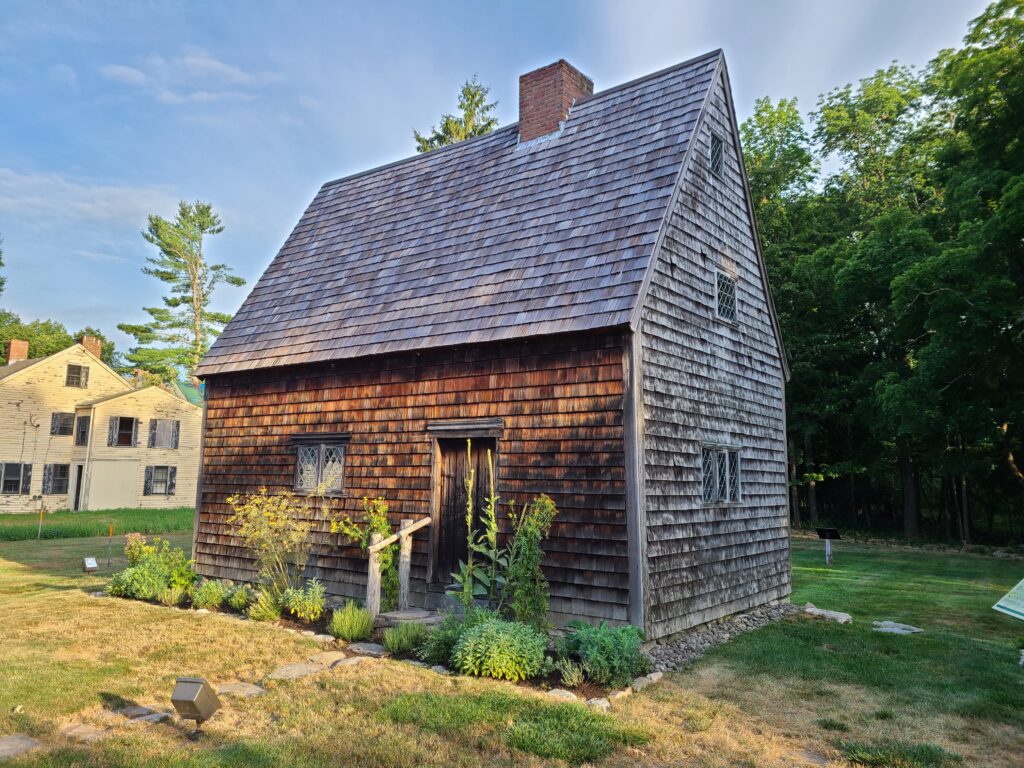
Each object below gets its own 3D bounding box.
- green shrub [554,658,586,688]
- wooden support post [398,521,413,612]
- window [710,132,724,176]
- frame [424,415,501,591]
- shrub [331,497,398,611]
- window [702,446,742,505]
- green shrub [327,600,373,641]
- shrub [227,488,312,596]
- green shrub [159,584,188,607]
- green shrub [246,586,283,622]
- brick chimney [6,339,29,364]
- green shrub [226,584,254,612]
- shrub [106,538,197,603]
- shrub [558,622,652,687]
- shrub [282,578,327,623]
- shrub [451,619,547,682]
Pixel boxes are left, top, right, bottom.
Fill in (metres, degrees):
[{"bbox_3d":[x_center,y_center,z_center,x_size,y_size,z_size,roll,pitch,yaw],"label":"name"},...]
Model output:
[{"bbox_3d":[0.495,2.453,6.520,0.280,0.240,0.260,1,-7,0],"label":"green shrub"},{"bbox_3d":[-1.274,2.157,9.216,0.140,1.060,0.140,1,-7,0],"label":"wooden support post"},{"bbox_3d":[2.572,-2.878,9.647,0.060,0.450,0.450,-5,-9,37],"label":"window"},{"bbox_3d":[-0.594,1.449,9.311,1.250,2.000,0.220,-5,-9,37],"label":"frame"},{"bbox_3d":[-1.841,2.124,9.667,0.930,1.410,0.750,-5,-9,37],"label":"shrub"},{"bbox_3d":[2.627,1.144,9.586,0.090,0.680,1.250,-5,-9,37],"label":"window"},{"bbox_3d":[-1.725,2.497,8.204,0.441,0.344,0.418,1,-7,0],"label":"green shrub"},{"bbox_3d":[-3.337,2.198,10.601,1.200,1.500,1.000,-5,-9,37],"label":"shrub"},{"bbox_3d":[-4.574,2.848,10.411,0.410,0.320,0.380,-5,-9,37],"label":"green shrub"},{"bbox_3d":[-2.888,2.552,9.014,0.400,0.380,0.400,-5,-9,37],"label":"green shrub"},{"bbox_3d":[-25.644,-1.686,39.900,0.500,1.380,0.880,-5,-9,37],"label":"brick chimney"},{"bbox_3d":[-3.376,2.652,9.595,0.330,0.310,0.320,-5,-9,37],"label":"green shrub"},{"bbox_3d":[-4.894,2.516,10.513,1.100,0.760,0.880,-5,-9,37],"label":"shrub"},{"bbox_3d":[0.791,2.266,6.579,0.716,0.455,0.680,1,-7,0],"label":"shrub"},{"bbox_3d":[-2.472,2.566,9.207,0.466,0.442,0.443,-5,-9,37],"label":"shrub"},{"bbox_3d":[-0.115,2.303,6.818,0.780,0.418,0.741,1,-7,0],"label":"shrub"}]

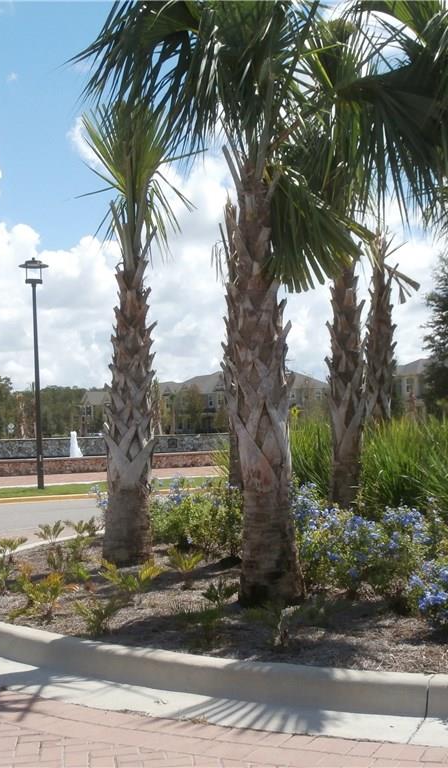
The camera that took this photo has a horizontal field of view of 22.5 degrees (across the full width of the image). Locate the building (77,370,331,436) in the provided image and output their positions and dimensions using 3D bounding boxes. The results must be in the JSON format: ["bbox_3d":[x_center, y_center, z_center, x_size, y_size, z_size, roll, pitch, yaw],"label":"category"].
[{"bbox_3d":[-3.080,2.707,161.009,34.000,9.000,14.000,-3,-2,30],"label":"building"}]

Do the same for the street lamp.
[{"bbox_3d":[-4.381,-0.257,26.400,0.680,5.435,0.680,-2,-2,-9],"label":"street lamp"}]

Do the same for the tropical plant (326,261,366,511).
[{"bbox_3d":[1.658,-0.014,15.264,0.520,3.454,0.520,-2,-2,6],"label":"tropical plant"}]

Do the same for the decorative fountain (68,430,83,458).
[{"bbox_3d":[-5.154,2.134,39.019,0.450,1.006,0.450,-2,-2,-8],"label":"decorative fountain"}]

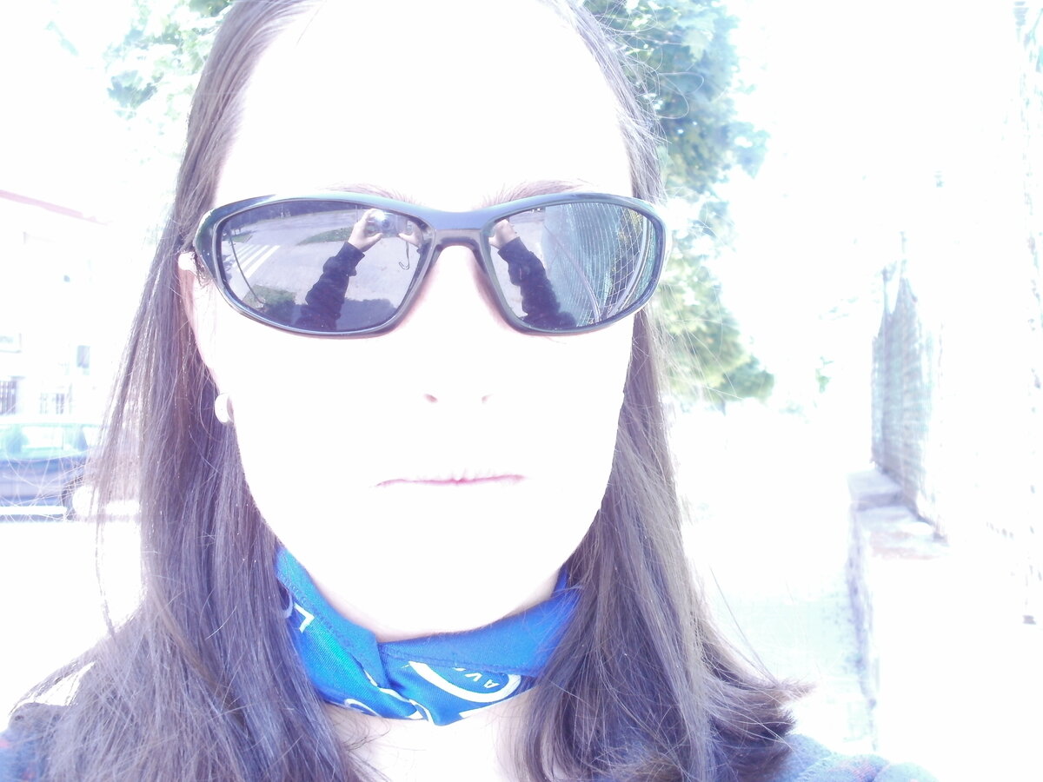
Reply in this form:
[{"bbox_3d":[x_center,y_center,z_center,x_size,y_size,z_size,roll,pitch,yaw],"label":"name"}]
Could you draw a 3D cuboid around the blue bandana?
[{"bbox_3d":[-0.036,0.081,0.433,0.128,0.057,0.128,-1,9,-7],"label":"blue bandana"}]

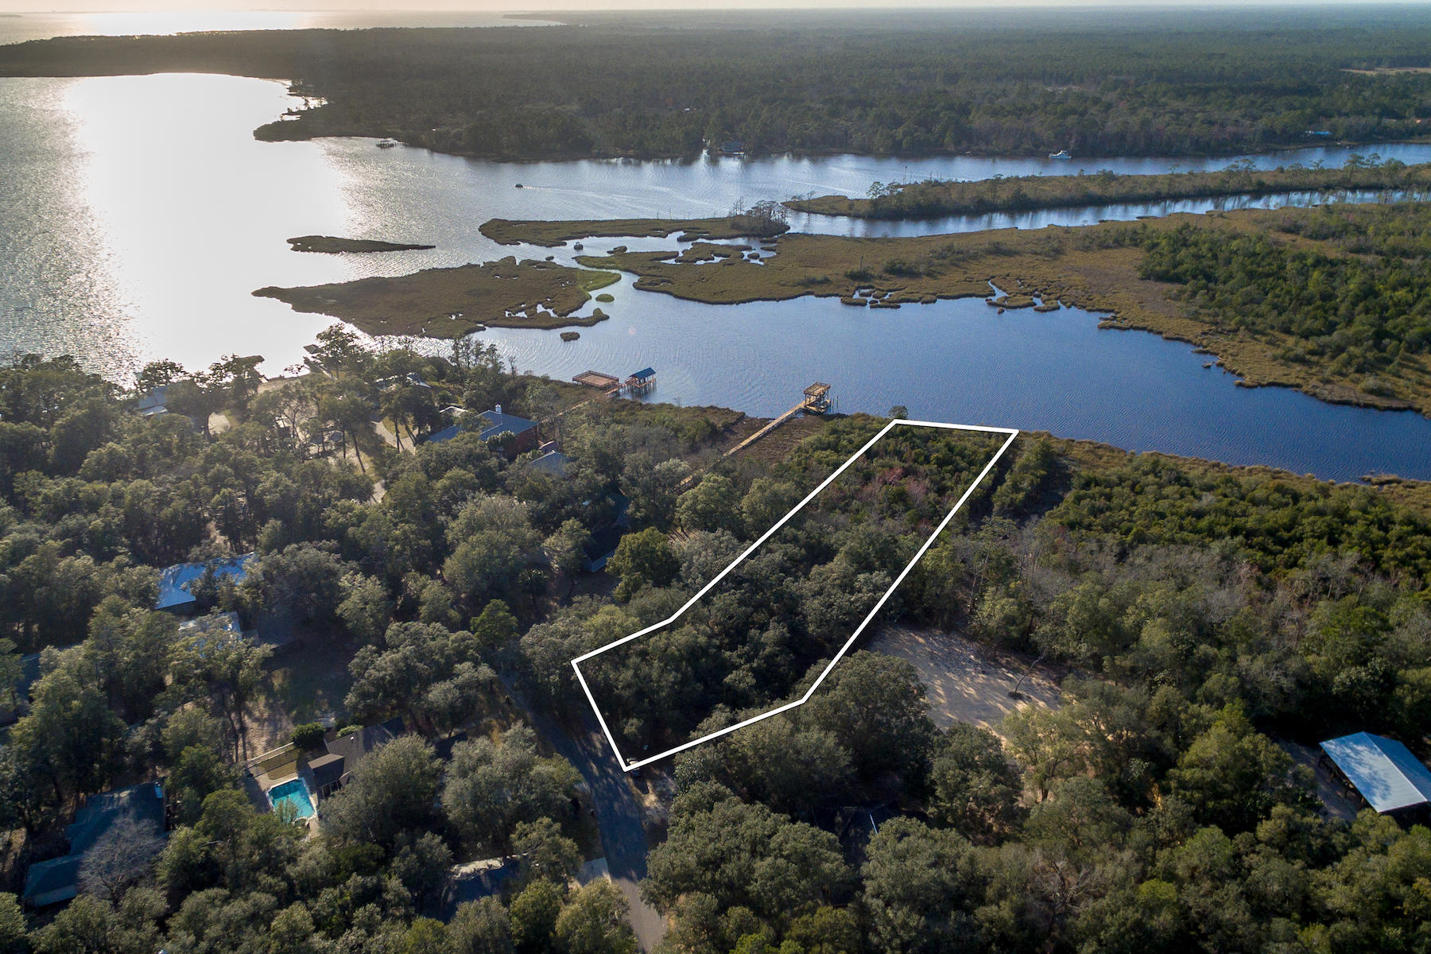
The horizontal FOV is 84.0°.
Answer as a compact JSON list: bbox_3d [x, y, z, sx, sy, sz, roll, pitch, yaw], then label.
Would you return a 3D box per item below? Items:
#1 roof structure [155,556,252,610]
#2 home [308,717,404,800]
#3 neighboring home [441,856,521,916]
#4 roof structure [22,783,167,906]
[{"bbox_3d":[-115.260,22.800,181.660,19.660,6.000,14.250,-12,33,-19],"label":"roof structure"},{"bbox_3d":[-61.260,48.660,138.700,17.200,5.000,12.780,-16,34,-24],"label":"home"},{"bbox_3d":[-33.350,61.100,117.550,13.270,5.000,9.340,-7,31,-11],"label":"neighboring home"},{"bbox_3d":[-95.680,56.900,124.730,18.180,5.500,16.220,-13,33,-20],"label":"roof structure"}]

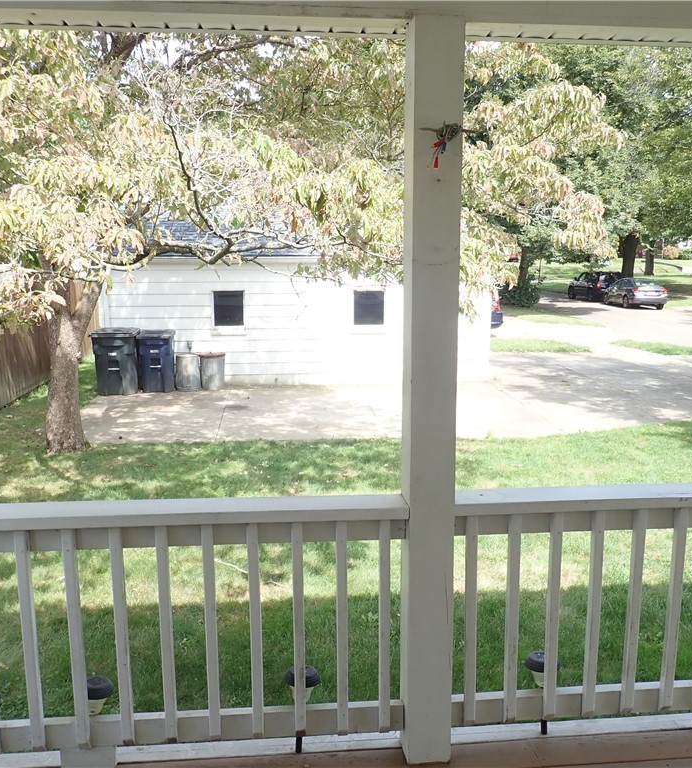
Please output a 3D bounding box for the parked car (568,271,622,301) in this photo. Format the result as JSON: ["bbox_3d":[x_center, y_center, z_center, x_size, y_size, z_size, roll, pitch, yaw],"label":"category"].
[{"bbox_3d":[14.419,-5.712,42.757,1.830,1.720,4.500,-2,10,-8],"label":"parked car"}]

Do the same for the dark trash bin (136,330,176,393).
[{"bbox_3d":[-3.335,-0.397,13.069,0.630,1.050,0.760,-2,10,-10],"label":"dark trash bin"}]

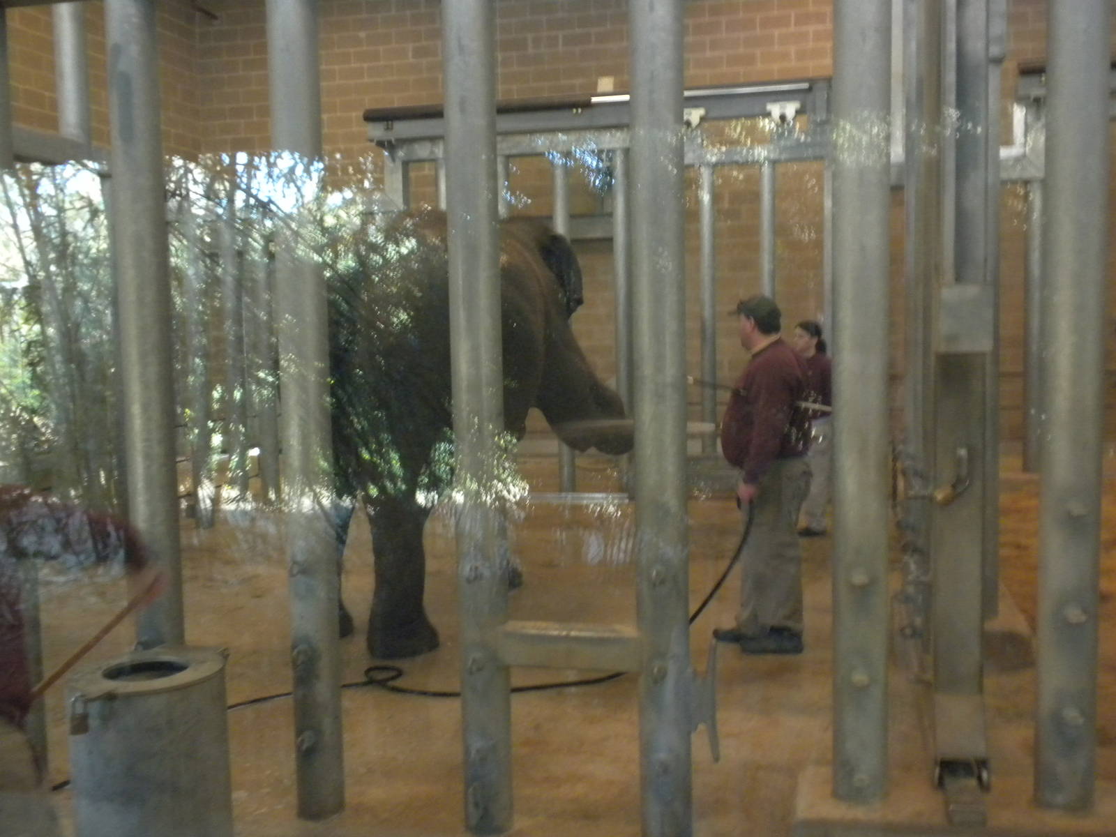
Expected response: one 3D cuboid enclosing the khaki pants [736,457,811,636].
[{"bbox_3d":[1.096,0.640,6.122,0.380,0.960,0.420,-1,5,4],"label":"khaki pants"}]

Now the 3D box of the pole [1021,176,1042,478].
[{"bbox_3d":[4.296,-0.831,10.787,0.165,2.650,0.165,0,5,13],"label":"pole"}]

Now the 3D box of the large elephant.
[{"bbox_3d":[-0.330,-0.084,7.280,1.380,2.400,2.900,2,5,33],"label":"large elephant"}]

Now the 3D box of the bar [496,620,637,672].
[{"bbox_3d":[0.049,0.749,3.939,0.500,0.110,0.152,0,5,13],"label":"bar"}]

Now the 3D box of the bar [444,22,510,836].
[{"bbox_3d":[-0.265,-0.169,3.933,0.170,3.100,0.170,0,5,13],"label":"bar"}]

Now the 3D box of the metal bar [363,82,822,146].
[{"bbox_3d":[0.272,-2.877,11.272,4.459,0.300,0.200,0,5,13],"label":"metal bar"}]

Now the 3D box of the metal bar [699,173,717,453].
[{"bbox_3d":[1.409,-1.011,11.170,0.140,2.699,0.140,0,5,13],"label":"metal bar"}]

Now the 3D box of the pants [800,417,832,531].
[{"bbox_3d":[2.075,0.419,9.419,0.320,0.930,0.370,-2,5,-7],"label":"pants"}]

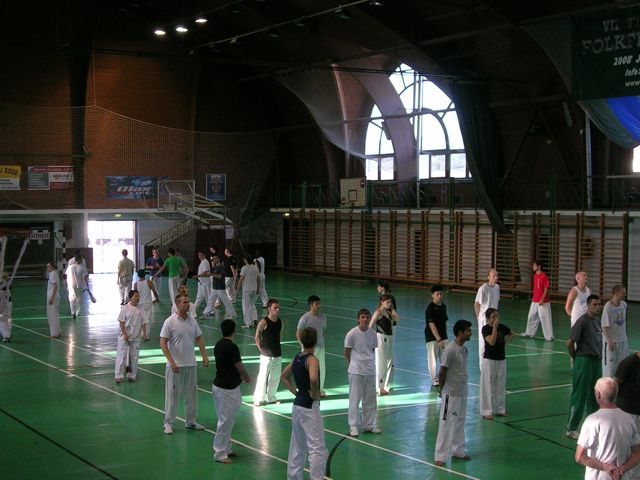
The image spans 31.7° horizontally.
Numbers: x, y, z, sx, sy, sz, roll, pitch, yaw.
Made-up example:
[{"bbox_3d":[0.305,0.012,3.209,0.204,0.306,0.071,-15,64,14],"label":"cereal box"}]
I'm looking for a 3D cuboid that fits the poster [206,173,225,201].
[{"bbox_3d":[-4.953,-2.515,53.916,1.032,1.247,0.050,-2,2,-31],"label":"poster"}]

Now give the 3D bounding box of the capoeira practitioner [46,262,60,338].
[{"bbox_3d":[-6.192,1.388,26.227,0.340,1.732,0.480,-1,2,-18],"label":"capoeira practitioner"}]

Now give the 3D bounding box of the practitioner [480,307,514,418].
[{"bbox_3d":[2.609,1.807,16.625,0.550,1.599,0.400,-1,2,-6],"label":"practitioner"}]

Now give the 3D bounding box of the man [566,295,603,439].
[{"bbox_3d":[3.554,1.655,15.085,0.510,1.880,0.420,-2,3,-35],"label":"man"}]

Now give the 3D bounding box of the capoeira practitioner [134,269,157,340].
[{"bbox_3d":[-4.051,1.491,26.142,0.560,1.660,0.360,0,2,18],"label":"capoeira practitioner"}]

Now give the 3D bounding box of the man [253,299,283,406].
[{"bbox_3d":[-0.797,1.718,17.425,0.470,1.633,0.330,-1,2,-30],"label":"man"}]

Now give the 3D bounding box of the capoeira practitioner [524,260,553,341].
[{"bbox_3d":[5.069,1.394,26.165,0.600,1.733,0.650,-2,2,-37],"label":"capoeira practitioner"}]

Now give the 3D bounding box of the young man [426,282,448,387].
[{"bbox_3d":[2.042,1.653,19.591,0.490,1.740,0.340,-1,2,-20],"label":"young man"}]

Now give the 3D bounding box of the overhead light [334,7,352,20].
[{"bbox_3d":[0.730,-6.940,34.603,0.500,0.420,0.500,0,2,1],"label":"overhead light"}]

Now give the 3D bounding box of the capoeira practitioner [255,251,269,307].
[{"bbox_3d":[-1.773,1.164,34.175,0.500,1.724,0.480,-1,2,-6],"label":"capoeira practitioner"}]

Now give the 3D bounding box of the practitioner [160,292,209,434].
[{"bbox_3d":[-1.880,1.673,15.572,0.610,1.900,0.430,-2,2,-31],"label":"practitioner"}]

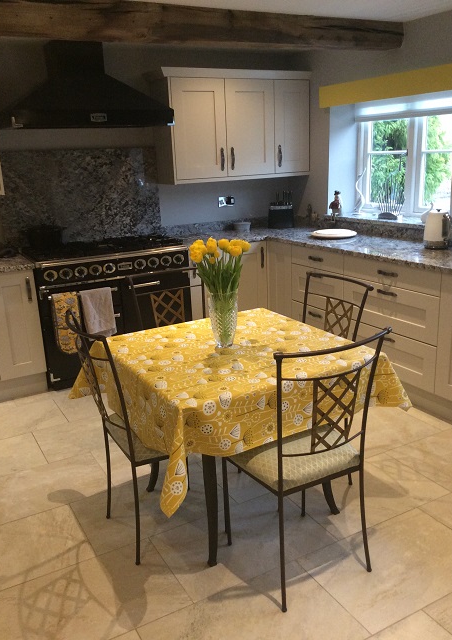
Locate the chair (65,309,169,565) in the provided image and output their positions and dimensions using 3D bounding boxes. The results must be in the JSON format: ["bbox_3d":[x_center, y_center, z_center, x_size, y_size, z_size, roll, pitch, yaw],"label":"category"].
[{"bbox_3d":[-0.320,0.426,2.388,0.528,0.958,0.453,-11,18,-27],"label":"chair"}]

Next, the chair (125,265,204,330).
[{"bbox_3d":[-0.190,0.253,2.979,0.453,0.958,0.526,-11,18,-27],"label":"chair"}]

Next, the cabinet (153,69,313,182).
[{"bbox_3d":[0.054,-1.545,4.746,1.295,0.815,0.400,-11,18,-27],"label":"cabinet"}]

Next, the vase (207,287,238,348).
[{"bbox_3d":[-0.014,-0.005,2.445,0.120,0.232,0.120,-2,16,1],"label":"vase"}]

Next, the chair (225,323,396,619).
[{"bbox_3d":[0.269,0.477,2.135,0.460,0.950,0.535,-11,18,-27],"label":"chair"}]

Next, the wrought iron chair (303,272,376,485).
[{"bbox_3d":[0.341,0.301,2.732,0.535,0.958,0.453,-11,18,-27],"label":"wrought iron chair"}]

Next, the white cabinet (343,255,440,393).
[{"bbox_3d":[1.235,-0.049,3.779,0.585,0.720,0.808,-11,18,-27],"label":"white cabinet"}]

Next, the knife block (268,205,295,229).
[{"bbox_3d":[0.465,-0.866,4.899,0.200,0.200,0.115,1,16,10],"label":"knife block"}]

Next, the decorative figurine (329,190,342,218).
[{"bbox_3d":[0.871,-0.940,4.745,0.090,0.210,0.090,-16,21,-41],"label":"decorative figurine"}]

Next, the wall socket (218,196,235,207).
[{"bbox_3d":[0.009,-1.005,5.029,0.148,0.086,0.025,-11,18,-27],"label":"wall socket"}]

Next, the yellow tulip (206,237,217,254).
[{"bbox_3d":[-0.056,-0.297,2.370,0.048,0.070,0.048,-2,16,1],"label":"yellow tulip"}]

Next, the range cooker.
[{"bbox_3d":[-0.876,-0.102,4.422,1.115,0.910,0.630,-11,18,-27],"label":"range cooker"}]

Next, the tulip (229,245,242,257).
[{"bbox_3d":[0.039,-0.275,2.345,0.048,0.052,0.048,-2,16,1],"label":"tulip"}]

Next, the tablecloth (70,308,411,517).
[{"bbox_3d":[0.018,0.274,2.526,1.150,0.337,1.070,-11,18,-27],"label":"tablecloth"}]

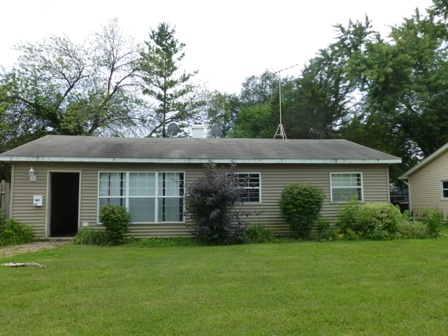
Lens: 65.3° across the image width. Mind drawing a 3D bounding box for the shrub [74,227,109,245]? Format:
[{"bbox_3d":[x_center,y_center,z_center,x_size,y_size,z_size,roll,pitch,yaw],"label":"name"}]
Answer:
[{"bbox_3d":[-3.934,2.000,10.382,0.978,0.461,0.650,0,-4,-6],"label":"shrub"}]

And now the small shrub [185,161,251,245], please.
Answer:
[{"bbox_3d":[-0.185,1.019,10.434,1.917,2.406,1.600,0,-4,-6],"label":"small shrub"}]

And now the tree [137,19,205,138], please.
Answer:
[{"bbox_3d":[-4.365,-4.225,28.389,5.229,15.634,5.229,0,-4,-6],"label":"tree"}]

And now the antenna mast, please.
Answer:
[{"bbox_3d":[2.631,-2.794,15.280,0.800,3.115,1.300,3,-5,-39],"label":"antenna mast"}]

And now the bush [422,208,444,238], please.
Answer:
[{"bbox_3d":[6.941,1.823,11.605,0.746,0.917,0.700,0,-4,-6],"label":"bush"}]

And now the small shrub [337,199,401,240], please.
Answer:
[{"bbox_3d":[4.525,1.617,10.920,2.065,1.260,1.300,0,-4,-6],"label":"small shrub"}]

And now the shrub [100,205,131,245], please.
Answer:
[{"bbox_3d":[-3.213,1.672,10.379,0.883,1.111,0.850,0,-4,-6],"label":"shrub"}]

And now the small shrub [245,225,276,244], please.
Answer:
[{"bbox_3d":[1.103,1.976,10.545,0.919,0.507,0.800,0,-4,-6],"label":"small shrub"}]

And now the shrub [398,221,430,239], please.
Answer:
[{"bbox_3d":[6.213,2.000,11.467,1.169,0.548,0.850,0,-4,-6],"label":"shrub"}]

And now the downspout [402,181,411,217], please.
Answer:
[{"bbox_3d":[9.285,1.598,17.729,0.375,1.922,0.150,0,-4,-6],"label":"downspout"}]

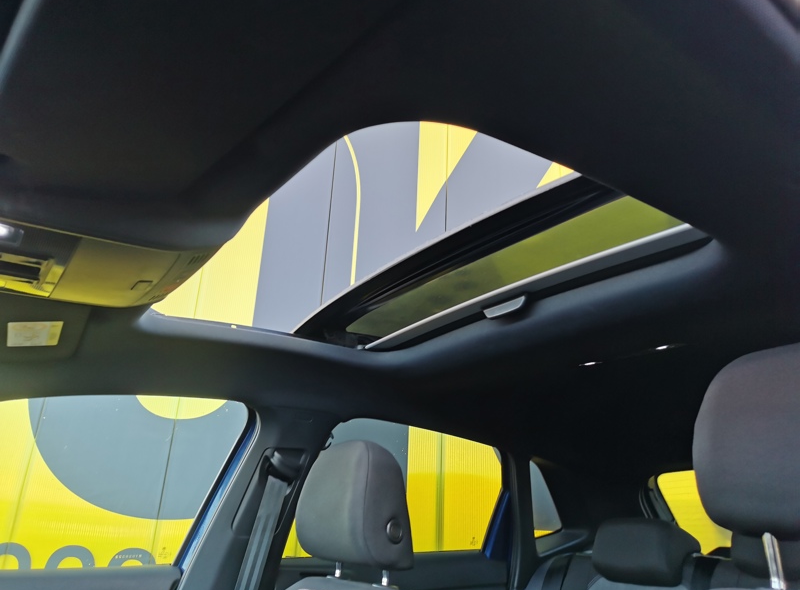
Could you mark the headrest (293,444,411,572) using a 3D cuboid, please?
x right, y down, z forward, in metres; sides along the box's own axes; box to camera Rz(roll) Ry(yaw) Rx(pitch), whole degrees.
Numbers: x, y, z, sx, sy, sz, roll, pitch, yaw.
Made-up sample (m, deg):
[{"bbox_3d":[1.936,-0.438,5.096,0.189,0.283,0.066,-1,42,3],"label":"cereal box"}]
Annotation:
[{"bbox_3d":[-0.078,0.341,1.024,0.125,0.190,0.250,17,-25,-32],"label":"headrest"}]

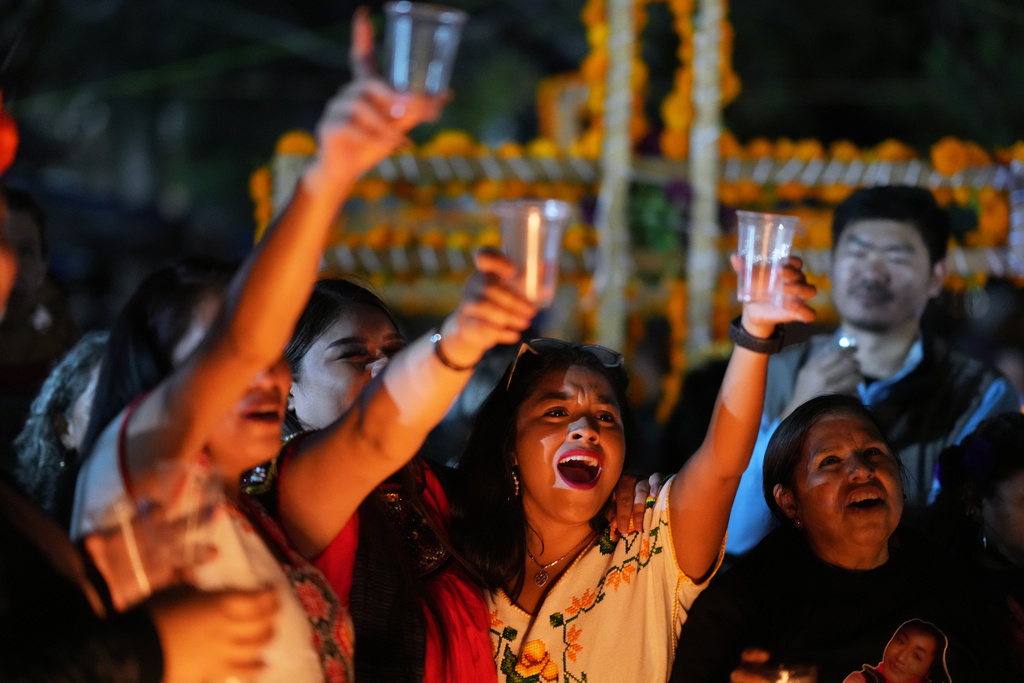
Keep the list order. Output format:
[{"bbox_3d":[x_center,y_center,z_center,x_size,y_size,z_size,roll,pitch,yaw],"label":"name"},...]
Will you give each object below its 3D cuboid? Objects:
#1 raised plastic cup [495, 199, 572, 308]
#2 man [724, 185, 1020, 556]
[{"bbox_3d":[0.022,-0.095,2.600,0.079,0.112,0.079,1,0,0],"label":"raised plastic cup"},{"bbox_3d":[0.550,0.615,3.750,0.550,1.720,0.420,2,0,22],"label":"man"}]

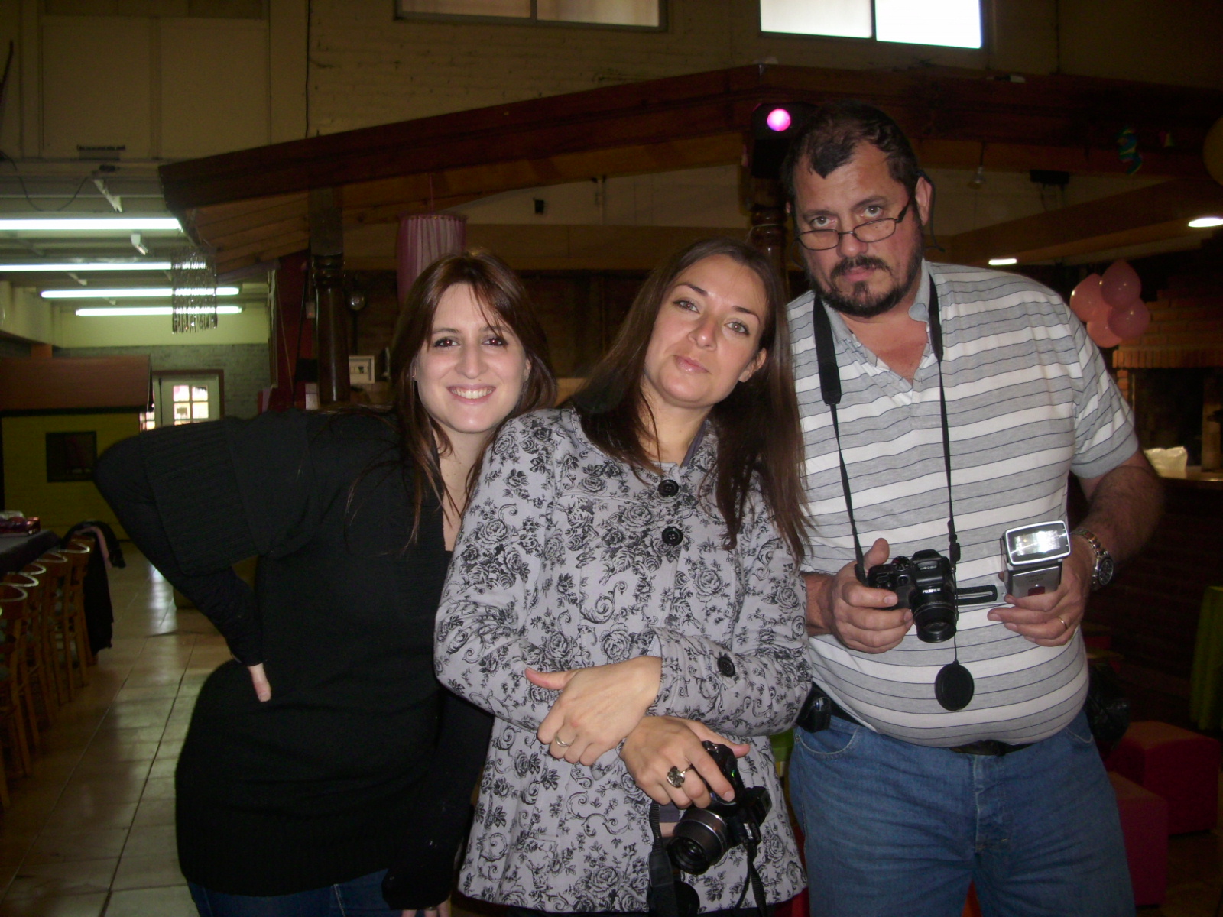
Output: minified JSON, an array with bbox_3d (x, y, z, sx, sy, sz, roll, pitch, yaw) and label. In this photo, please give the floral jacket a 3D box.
[{"bbox_3d":[0.015,0.244,1.383,0.475,0.630,0.360,-1,3,-9],"label":"floral jacket"}]

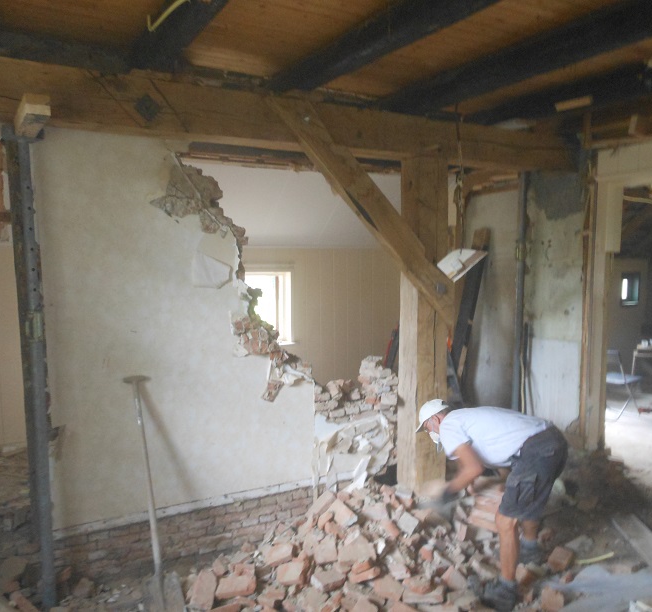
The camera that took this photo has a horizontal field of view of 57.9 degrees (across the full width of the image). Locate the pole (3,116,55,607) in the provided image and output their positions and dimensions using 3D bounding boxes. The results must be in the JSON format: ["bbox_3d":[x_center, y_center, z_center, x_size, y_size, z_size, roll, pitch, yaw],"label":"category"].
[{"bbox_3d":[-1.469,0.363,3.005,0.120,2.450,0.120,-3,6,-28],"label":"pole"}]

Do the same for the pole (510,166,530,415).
[{"bbox_3d":[1.518,0.130,4.615,0.095,2.323,0.095,-3,6,-28],"label":"pole"}]

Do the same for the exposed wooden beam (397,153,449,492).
[{"bbox_3d":[0.695,0.163,4.188,0.265,2.379,0.220,-3,6,-28],"label":"exposed wooden beam"}]

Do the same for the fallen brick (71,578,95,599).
[{"bbox_3d":[-1.279,1.482,3.103,0.115,0.065,0.100,-3,6,-28],"label":"fallen brick"}]

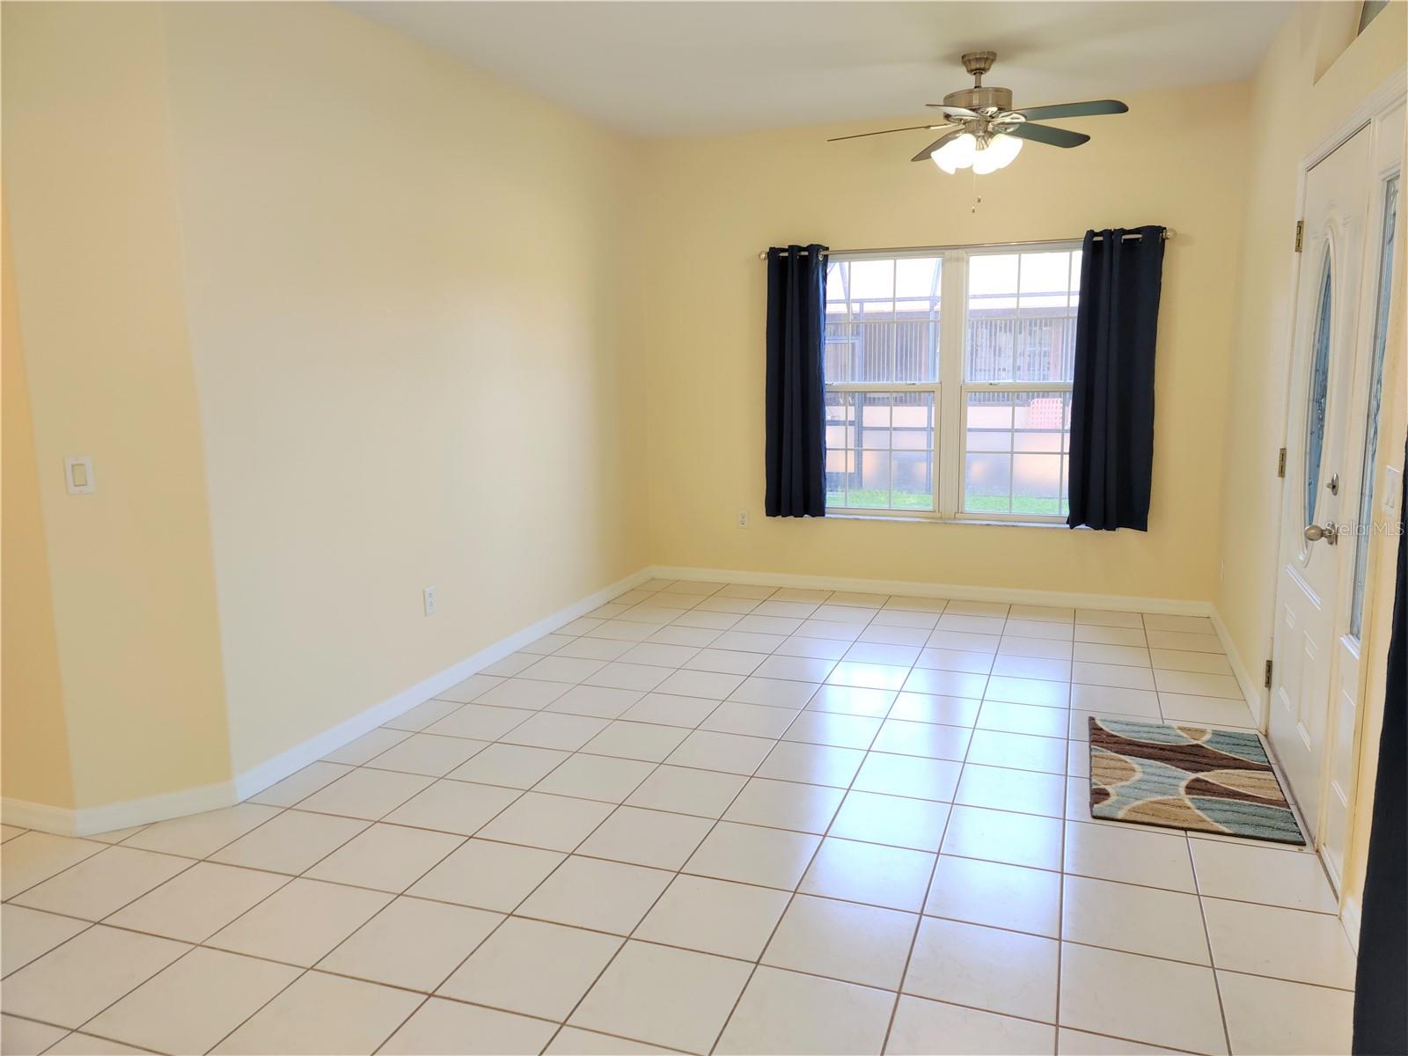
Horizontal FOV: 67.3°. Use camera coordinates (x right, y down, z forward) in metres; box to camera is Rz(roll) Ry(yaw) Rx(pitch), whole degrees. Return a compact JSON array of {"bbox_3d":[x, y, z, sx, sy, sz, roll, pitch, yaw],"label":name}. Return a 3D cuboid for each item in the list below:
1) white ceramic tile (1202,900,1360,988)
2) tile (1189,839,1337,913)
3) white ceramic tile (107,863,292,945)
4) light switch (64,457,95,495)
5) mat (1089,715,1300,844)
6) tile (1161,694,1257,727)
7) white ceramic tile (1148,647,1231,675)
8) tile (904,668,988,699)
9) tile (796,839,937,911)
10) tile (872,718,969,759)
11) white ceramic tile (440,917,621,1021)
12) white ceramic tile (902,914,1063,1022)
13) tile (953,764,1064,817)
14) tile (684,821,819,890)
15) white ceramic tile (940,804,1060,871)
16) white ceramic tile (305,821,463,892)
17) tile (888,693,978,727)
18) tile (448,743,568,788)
[{"bbox_3d":[1.429,1.032,2.641,0.334,0.010,0.337,3,11,20],"label":"white ceramic tile"},{"bbox_3d":[1.536,0.963,2.929,0.336,0.010,0.340,3,10,19],"label":"tile"},{"bbox_3d":[-1.347,1.001,2.834,0.336,0.010,0.340,3,10,19],"label":"white ceramic tile"},{"bbox_3d":[-1.831,-0.153,3.104,0.072,0.114,0.010,-6,11,-27],"label":"light switch"},{"bbox_3d":[1.634,0.837,3.613,0.588,0.015,0.893,3,11,19],"label":"mat"},{"bbox_3d":[2.020,0.737,4.254,0.334,0.010,0.337,3,11,20],"label":"tile"},{"bbox_3d":[2.256,0.621,4.901,0.328,0.010,0.340,3,11,19],"label":"white ceramic tile"},{"bbox_3d":[1.051,0.677,4.580,0.331,0.010,0.333,3,11,19],"label":"tile"},{"bbox_3d":[0.466,0.972,2.970,0.331,0.010,0.333,3,11,19],"label":"tile"},{"bbox_3d":[0.824,0.799,3.963,0.334,0.010,0.337,3,11,20],"label":"tile"},{"bbox_3d":[-0.408,1.058,2.549,0.328,0.010,0.340,3,11,19],"label":"white ceramic tile"},{"bbox_3d":[0.672,1.056,2.544,0.334,0.010,0.337,3,11,20],"label":"white ceramic tile"},{"bbox_3d":[1.022,0.873,3.514,0.333,0.010,0.337,3,11,20],"label":"tile"},{"bbox_3d":[0.149,0.956,3.086,0.331,0.010,0.333,3,11,19],"label":"tile"},{"bbox_3d":[0.898,0.927,3.163,0.336,0.010,0.340,3,10,19],"label":"white ceramic tile"},{"bbox_3d":[-0.926,0.965,3.094,0.328,0.010,0.340,3,11,19],"label":"white ceramic tile"},{"bbox_3d":[0.934,0.736,4.263,0.336,0.010,0.340,3,10,19],"label":"tile"},{"bbox_3d":[-0.692,0.846,3.769,0.333,0.010,0.337,3,11,20],"label":"tile"}]

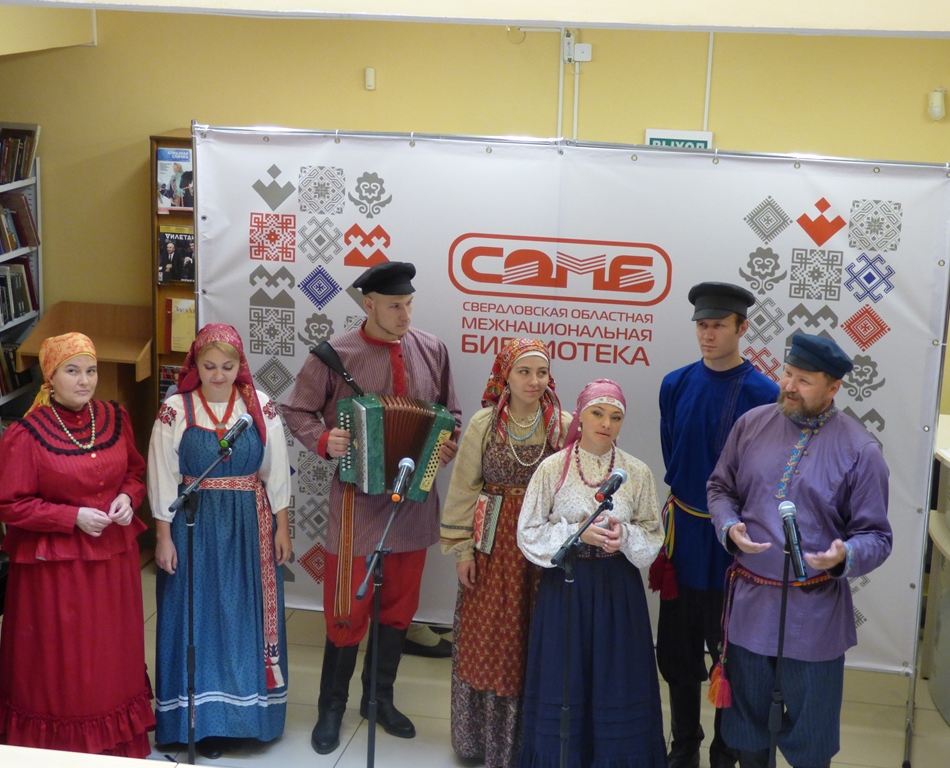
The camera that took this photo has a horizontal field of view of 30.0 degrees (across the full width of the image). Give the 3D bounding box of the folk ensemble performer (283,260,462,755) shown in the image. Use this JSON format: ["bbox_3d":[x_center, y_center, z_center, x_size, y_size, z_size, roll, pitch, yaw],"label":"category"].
[{"bbox_3d":[-0.404,0.474,6.607,0.670,1.860,0.500,-2,14,-14],"label":"folk ensemble performer"}]

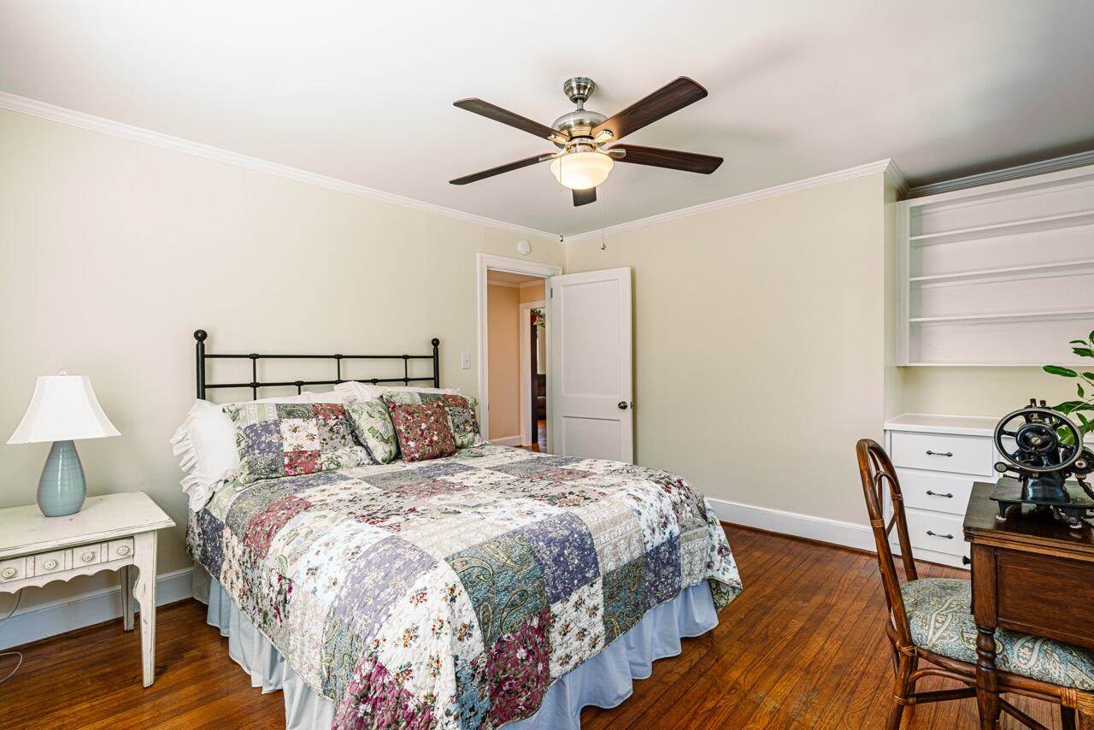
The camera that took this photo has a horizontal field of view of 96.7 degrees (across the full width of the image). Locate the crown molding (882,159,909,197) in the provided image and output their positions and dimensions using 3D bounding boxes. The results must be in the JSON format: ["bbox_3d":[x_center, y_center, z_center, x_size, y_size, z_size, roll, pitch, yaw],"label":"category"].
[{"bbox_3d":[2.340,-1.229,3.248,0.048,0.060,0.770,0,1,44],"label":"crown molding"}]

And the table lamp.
[{"bbox_3d":[-2.005,0.323,2.026,0.335,0.593,0.335,0,1,44],"label":"table lamp"}]

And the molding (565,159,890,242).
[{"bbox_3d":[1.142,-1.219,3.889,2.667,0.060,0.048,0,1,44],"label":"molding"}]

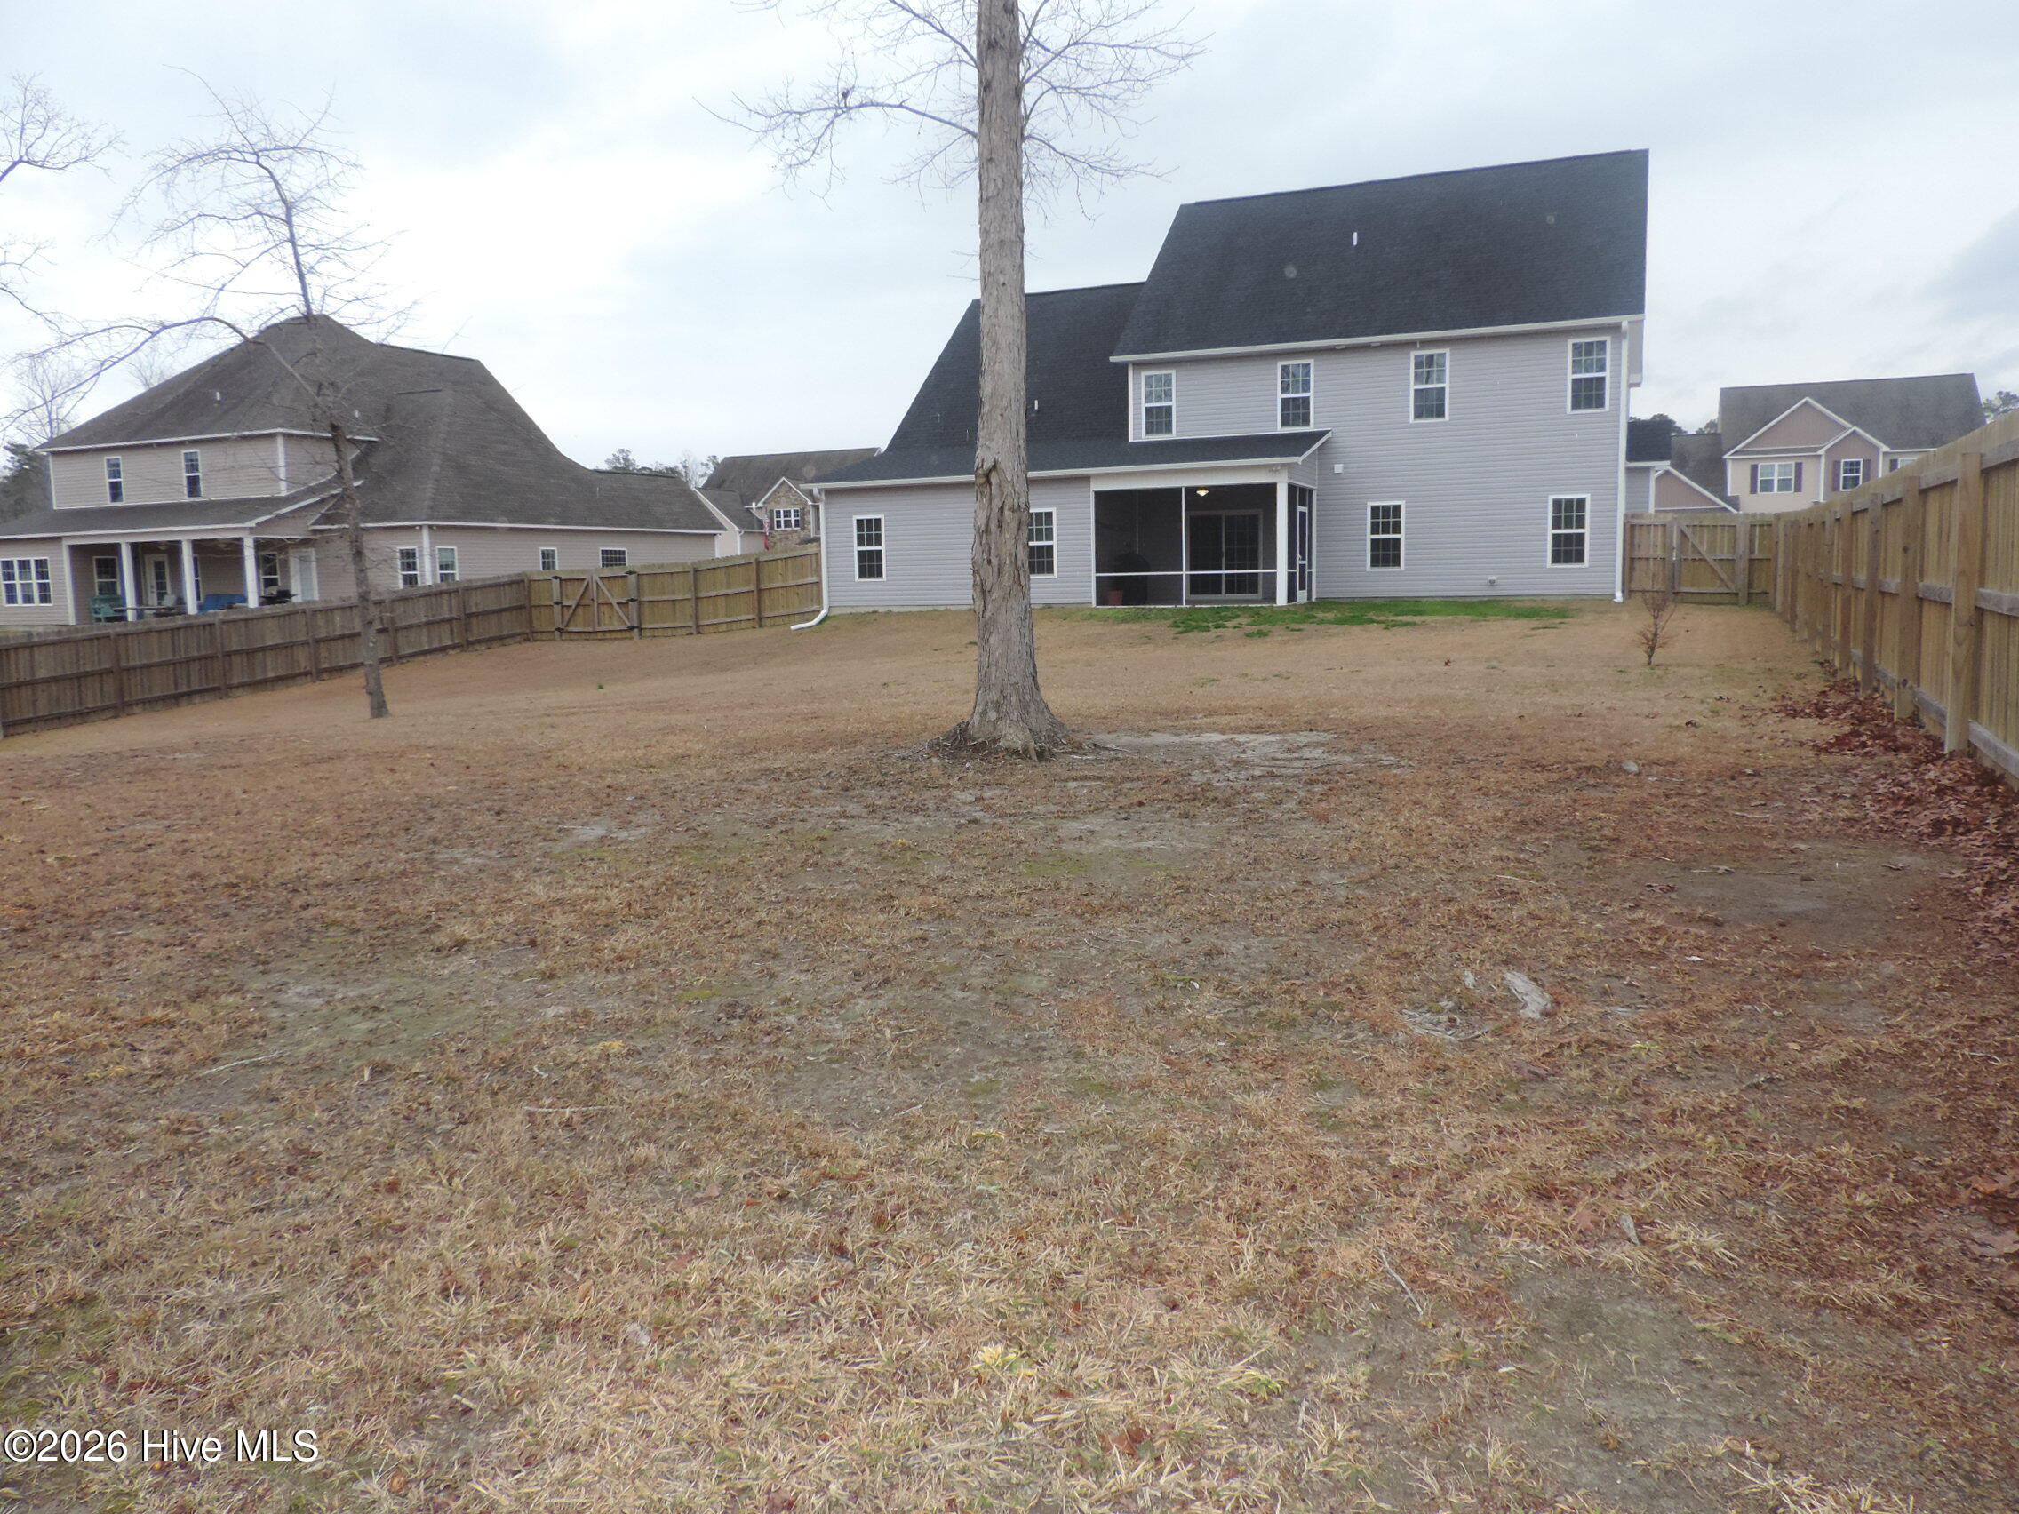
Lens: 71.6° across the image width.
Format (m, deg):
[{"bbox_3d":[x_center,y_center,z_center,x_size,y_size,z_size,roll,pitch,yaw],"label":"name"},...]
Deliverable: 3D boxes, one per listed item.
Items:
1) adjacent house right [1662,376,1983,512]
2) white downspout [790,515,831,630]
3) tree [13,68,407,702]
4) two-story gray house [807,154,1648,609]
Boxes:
[{"bbox_3d":[38.177,-13.734,68.395,15.200,8.950,10.800,2,9,23],"label":"adjacent house right"},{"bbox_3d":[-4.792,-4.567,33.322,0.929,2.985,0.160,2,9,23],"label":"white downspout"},{"bbox_3d":[-8.914,-3.911,15.956,3.857,7.109,3.548,-6,10,-24],"label":"tree"},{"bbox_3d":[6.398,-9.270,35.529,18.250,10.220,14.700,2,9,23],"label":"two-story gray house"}]

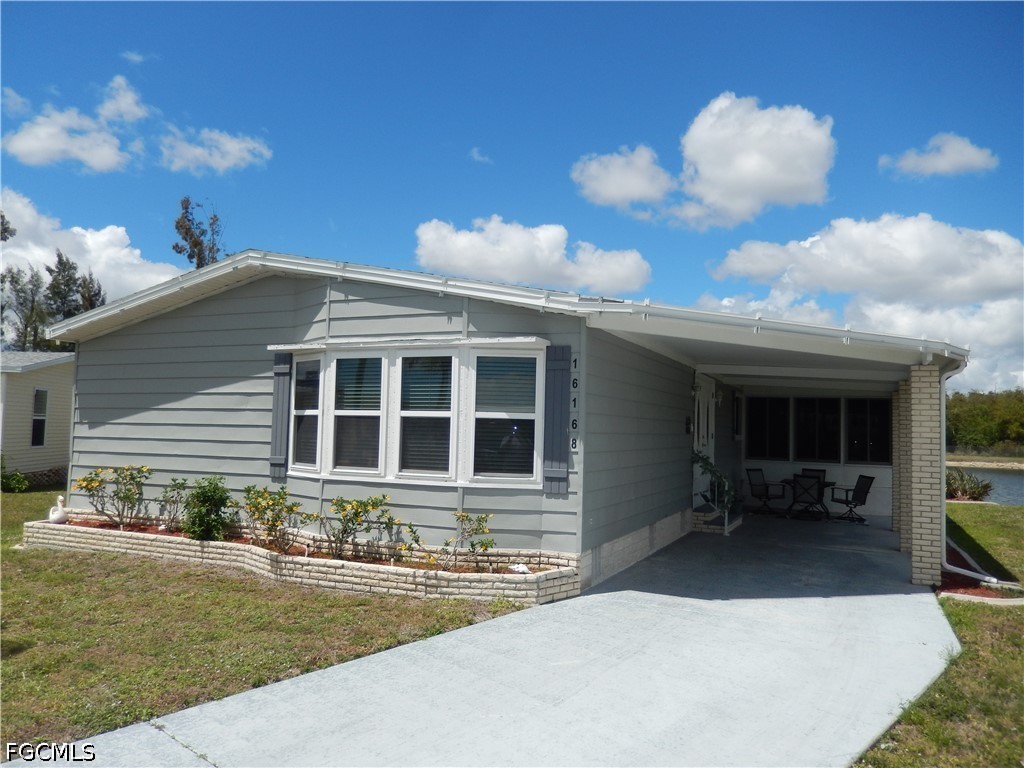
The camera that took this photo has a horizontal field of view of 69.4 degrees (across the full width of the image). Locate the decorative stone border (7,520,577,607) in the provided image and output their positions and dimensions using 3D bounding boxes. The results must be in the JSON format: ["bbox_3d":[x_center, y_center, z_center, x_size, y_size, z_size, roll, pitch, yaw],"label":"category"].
[{"bbox_3d":[-3.006,2.014,8.660,7.740,0.310,0.970,-1,-4,25],"label":"decorative stone border"}]

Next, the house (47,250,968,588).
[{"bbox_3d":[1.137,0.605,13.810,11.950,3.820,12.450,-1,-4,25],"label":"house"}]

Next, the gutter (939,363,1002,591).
[{"bbox_3d":[4.984,0.963,8.093,0.570,2.440,0.260,-1,-4,25],"label":"gutter"}]

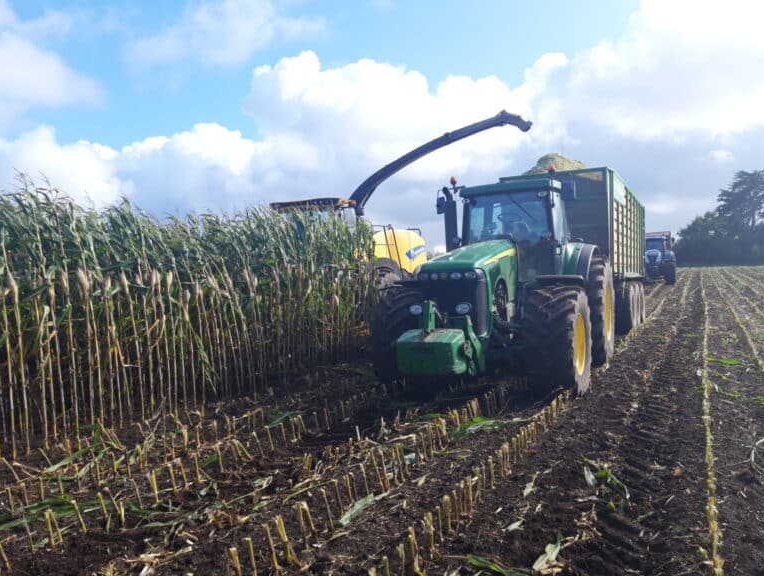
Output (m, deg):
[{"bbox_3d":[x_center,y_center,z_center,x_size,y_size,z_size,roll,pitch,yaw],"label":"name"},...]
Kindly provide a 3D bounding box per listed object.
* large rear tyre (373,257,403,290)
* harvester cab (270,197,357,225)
[{"bbox_3d":[-0.120,0.180,16.500,0.720,1.900,1.900,1,3,28],"label":"large rear tyre"},{"bbox_3d":[-1.770,-1.420,15.900,2.000,1.900,1.900,1,3,28],"label":"harvester cab"}]

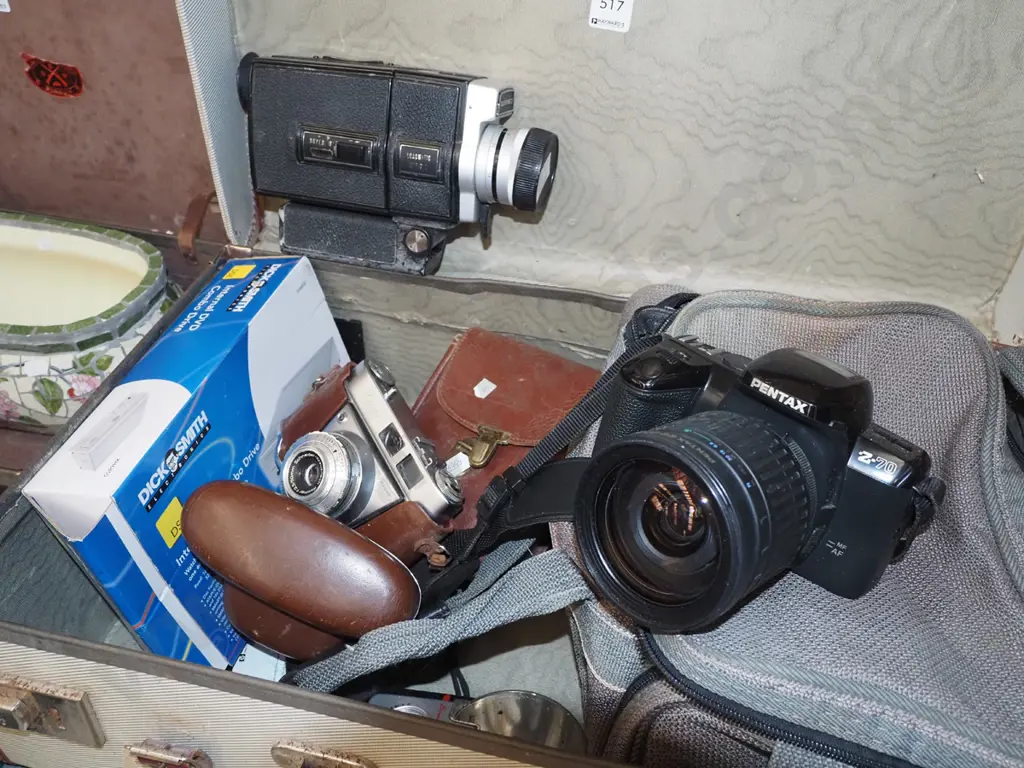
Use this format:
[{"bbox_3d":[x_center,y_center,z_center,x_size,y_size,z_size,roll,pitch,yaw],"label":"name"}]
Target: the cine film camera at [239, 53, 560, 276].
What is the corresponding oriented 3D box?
[{"bbox_3d":[-0.088,-0.159,0.614,0.250,0.146,0.058,12,23,14],"label":"cine film camera"}]

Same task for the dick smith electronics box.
[{"bbox_3d":[-0.194,0.043,0.577,0.061,0.157,0.240,0,39,18],"label":"dick smith electronics box"}]

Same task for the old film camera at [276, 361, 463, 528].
[{"bbox_3d":[-0.098,0.054,0.552,0.078,0.086,0.122,7,43,-57],"label":"old film camera"}]

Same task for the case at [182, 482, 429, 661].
[{"bbox_3d":[-0.115,0.102,0.455,0.132,0.072,0.066,19,44,19],"label":"case"}]

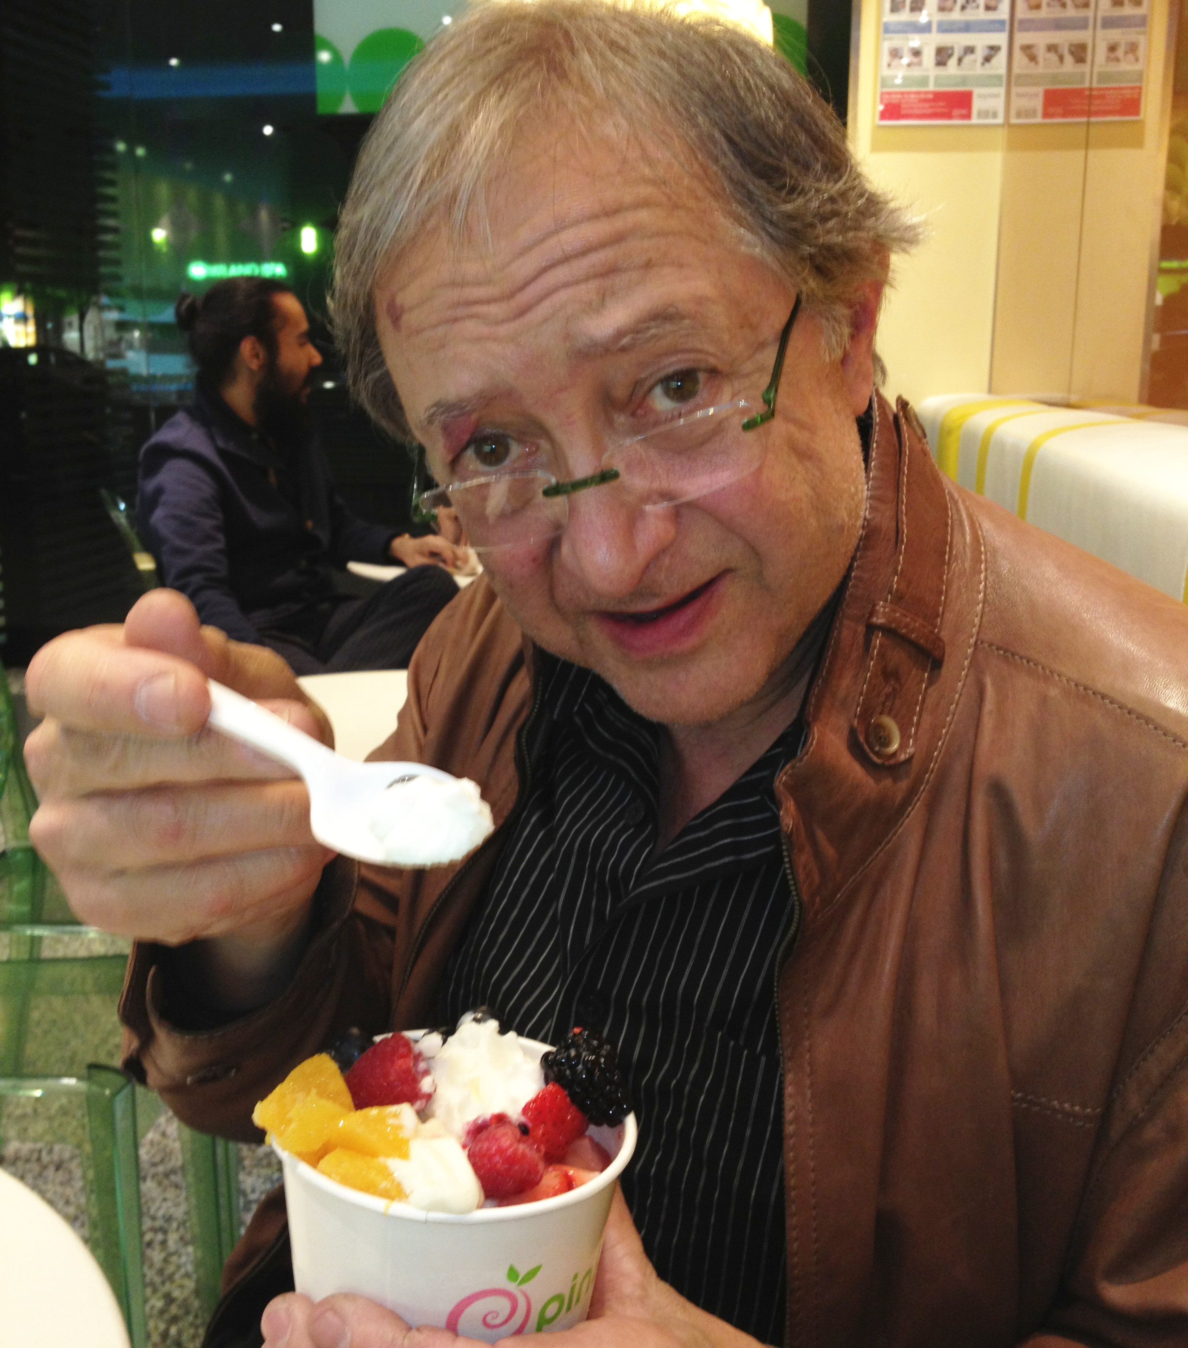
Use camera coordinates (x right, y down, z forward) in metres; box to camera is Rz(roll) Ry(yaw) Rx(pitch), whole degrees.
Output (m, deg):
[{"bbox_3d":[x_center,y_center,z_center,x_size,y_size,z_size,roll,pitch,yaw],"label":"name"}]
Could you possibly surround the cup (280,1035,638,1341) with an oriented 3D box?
[{"bbox_3d":[-0.039,0.147,0.435,0.097,0.062,0.097,4,13,-1],"label":"cup"}]

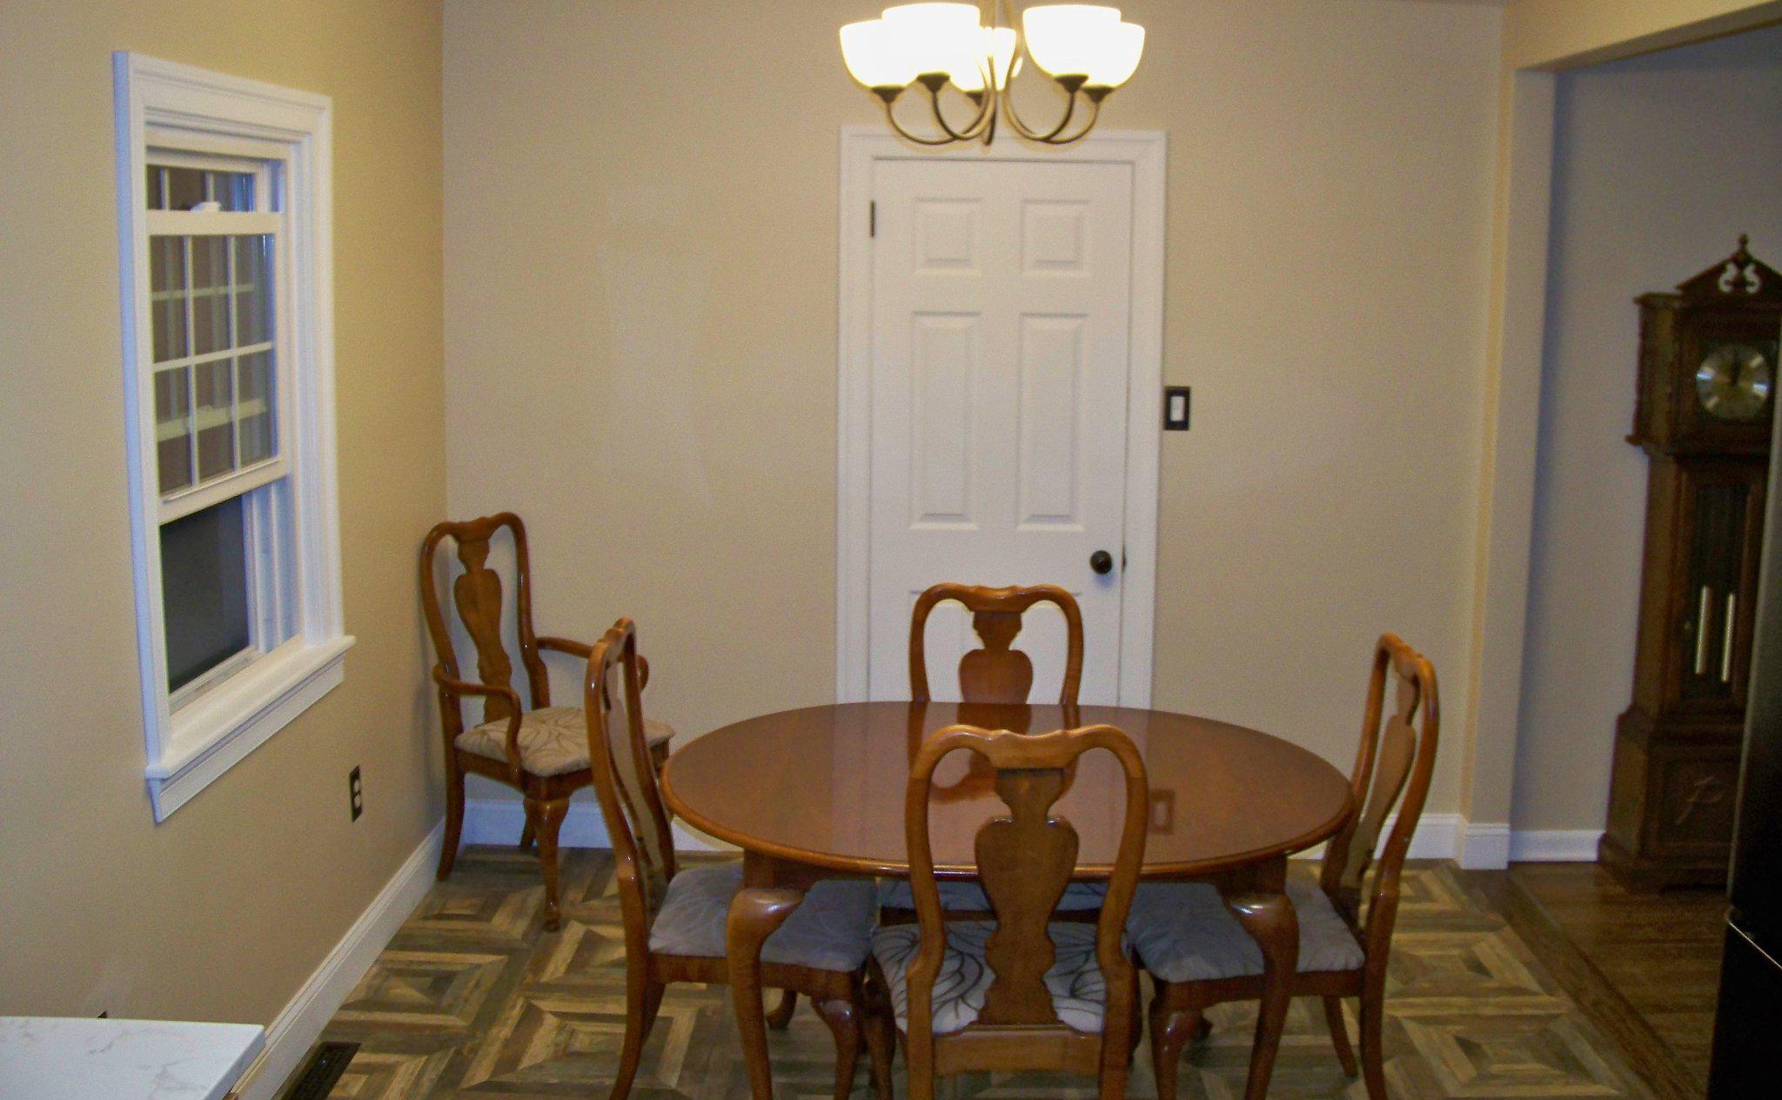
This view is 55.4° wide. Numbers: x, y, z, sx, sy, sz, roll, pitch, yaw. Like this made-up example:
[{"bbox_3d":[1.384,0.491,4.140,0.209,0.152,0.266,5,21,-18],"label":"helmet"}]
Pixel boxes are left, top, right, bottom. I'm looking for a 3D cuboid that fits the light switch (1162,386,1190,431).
[{"bbox_3d":[0.789,-0.387,4.673,0.076,0.124,0.012,1,10,1],"label":"light switch"}]

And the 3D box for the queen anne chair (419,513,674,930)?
[{"bbox_3d":[-0.932,0.427,4.564,0.577,1.012,0.567,7,12,32],"label":"queen anne chair"}]

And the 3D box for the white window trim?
[{"bbox_3d":[-1.234,-0.251,3.249,0.127,1.281,1.046,1,10,1],"label":"white window trim"}]

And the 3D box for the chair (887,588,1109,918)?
[{"bbox_3d":[0.225,0.601,3.691,0.518,1.007,0.567,1,10,1],"label":"chair"}]

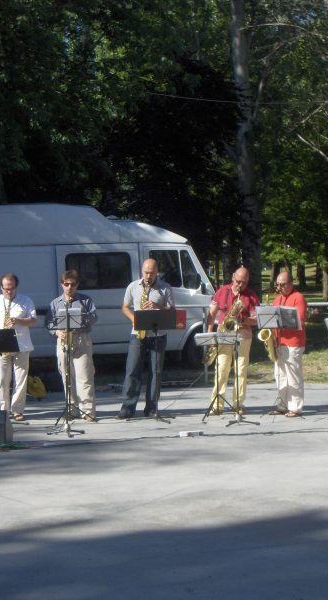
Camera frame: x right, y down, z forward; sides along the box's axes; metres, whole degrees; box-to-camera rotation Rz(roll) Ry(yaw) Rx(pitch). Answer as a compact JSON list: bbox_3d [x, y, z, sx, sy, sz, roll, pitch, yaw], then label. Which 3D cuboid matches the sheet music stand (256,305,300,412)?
[{"bbox_3d":[1.255,0.691,15.650,0.520,1.230,0.450,0,1,19],"label":"sheet music stand"}]

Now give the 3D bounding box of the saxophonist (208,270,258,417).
[{"bbox_3d":[0.789,0.467,16.370,0.560,1.700,0.450,-1,2,-5],"label":"saxophonist"}]

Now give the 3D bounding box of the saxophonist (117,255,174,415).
[{"bbox_3d":[-0.208,0.426,15.950,0.610,1.780,0.480,-1,1,1],"label":"saxophonist"}]

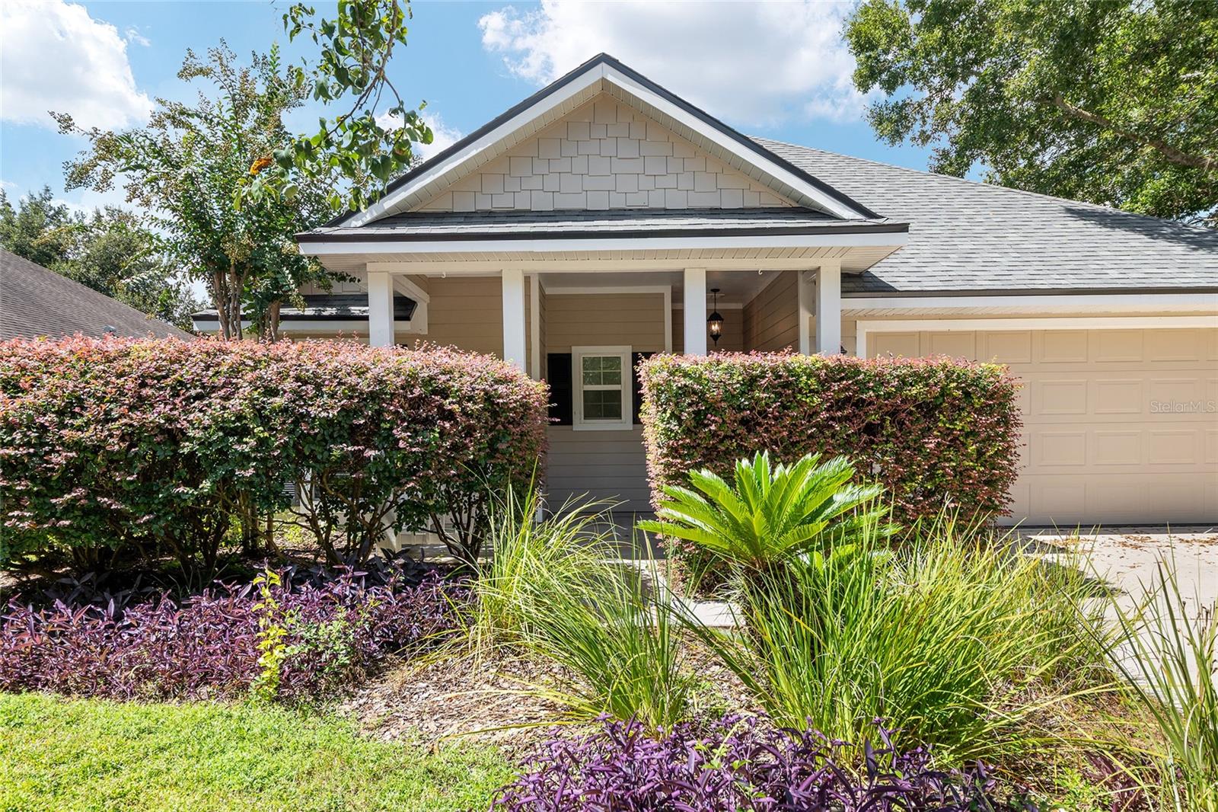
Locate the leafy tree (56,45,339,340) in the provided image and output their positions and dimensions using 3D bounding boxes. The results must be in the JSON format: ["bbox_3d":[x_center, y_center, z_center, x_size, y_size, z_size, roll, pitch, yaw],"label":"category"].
[{"bbox_3d":[-3.950,-1.050,7.900,2.750,4.800,2.600,-1,0,1],"label":"leafy tree"}]

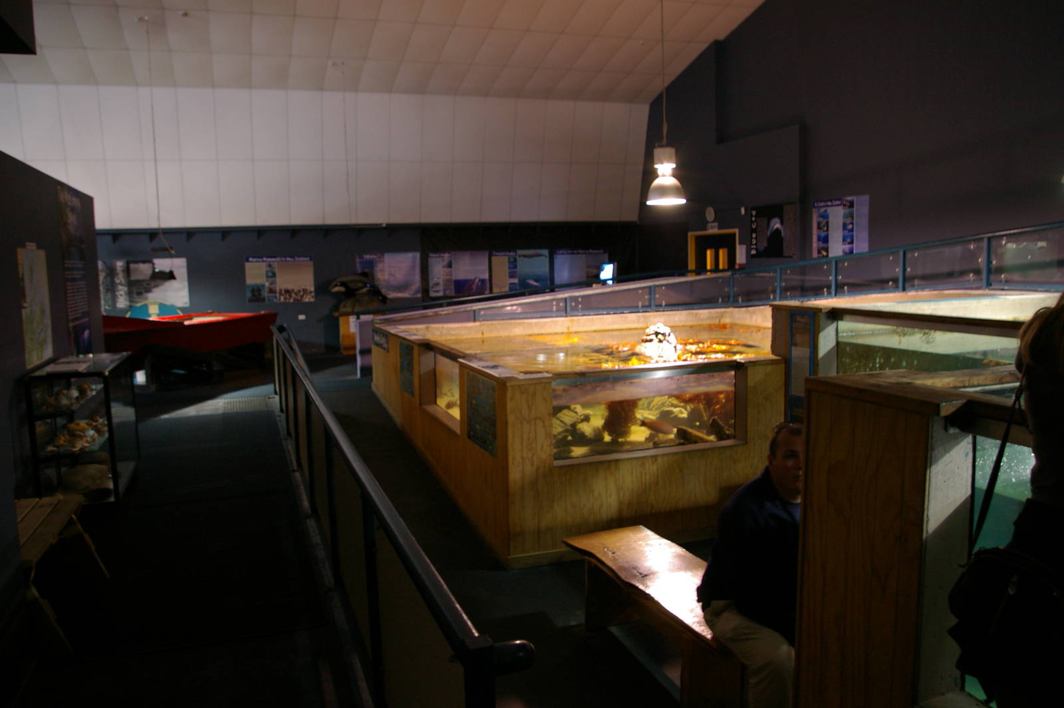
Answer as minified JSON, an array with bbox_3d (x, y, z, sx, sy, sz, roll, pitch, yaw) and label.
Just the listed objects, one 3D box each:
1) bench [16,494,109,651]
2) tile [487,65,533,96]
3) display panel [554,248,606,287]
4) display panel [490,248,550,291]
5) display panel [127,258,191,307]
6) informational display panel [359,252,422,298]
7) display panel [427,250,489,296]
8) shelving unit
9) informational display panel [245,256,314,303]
[{"bbox_3d":[-2.340,1.038,3.776,0.460,0.450,1.040,-4,7,-20],"label":"bench"},{"bbox_3d":[-0.407,-4.962,14.470,0.626,0.030,1.150,-4,-7,-19],"label":"tile"},{"bbox_3d":[1.054,-1.764,16.646,1.200,0.850,0.030,-4,7,-19],"label":"display panel"},{"bbox_3d":[-0.221,-1.676,16.202,1.200,0.850,0.030,-4,7,-19],"label":"display panel"},{"bbox_3d":[-6.590,-1.224,13.976,1.080,0.860,0.030,-4,7,-20],"label":"display panel"},{"bbox_3d":[-2.734,-1.503,15.336,1.190,0.850,0.030,-4,7,-20],"label":"informational display panel"},{"bbox_3d":[-1.439,-1.591,15.778,1.200,0.850,0.030,-4,7,-19],"label":"display panel"},{"bbox_3d":[-3.374,0.527,5.994,0.488,0.909,1.480,-4,7,-21],"label":"shelving unit"},{"bbox_3d":[-4.628,-1.365,14.625,1.180,0.840,0.030,-4,7,-20],"label":"informational display panel"}]

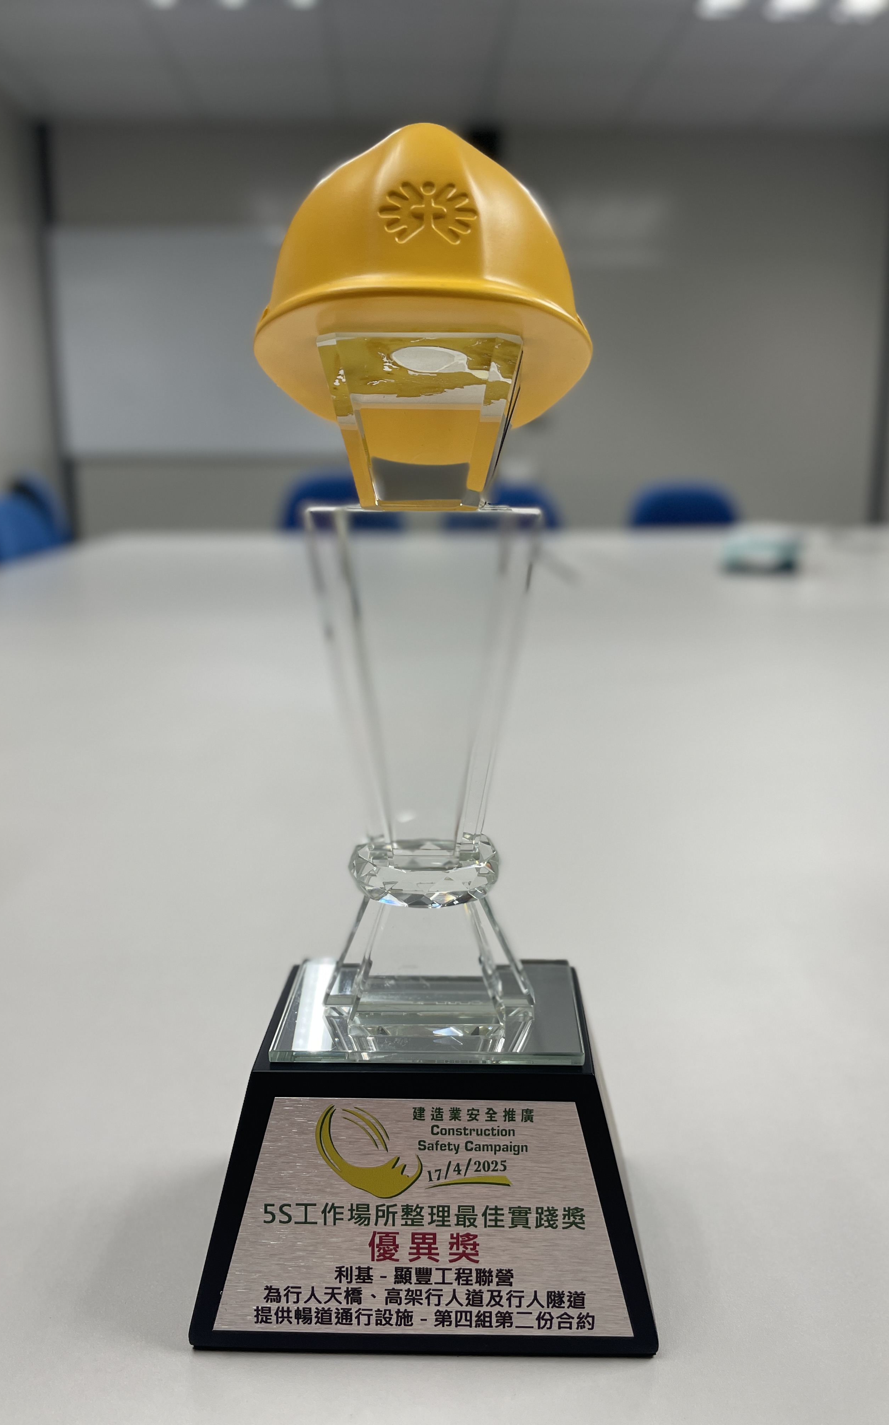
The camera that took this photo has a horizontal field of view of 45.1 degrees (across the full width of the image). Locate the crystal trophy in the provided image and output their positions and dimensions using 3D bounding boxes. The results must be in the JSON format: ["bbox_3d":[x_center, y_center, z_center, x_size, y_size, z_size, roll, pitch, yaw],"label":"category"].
[{"bbox_3d":[-0.004,0.008,0.304,0.125,0.318,0.104,0,12,1],"label":"crystal trophy"}]

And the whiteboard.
[{"bbox_3d":[-1.036,-1.616,4.722,1.330,0.960,0.030,0,12,-2],"label":"whiteboard"}]

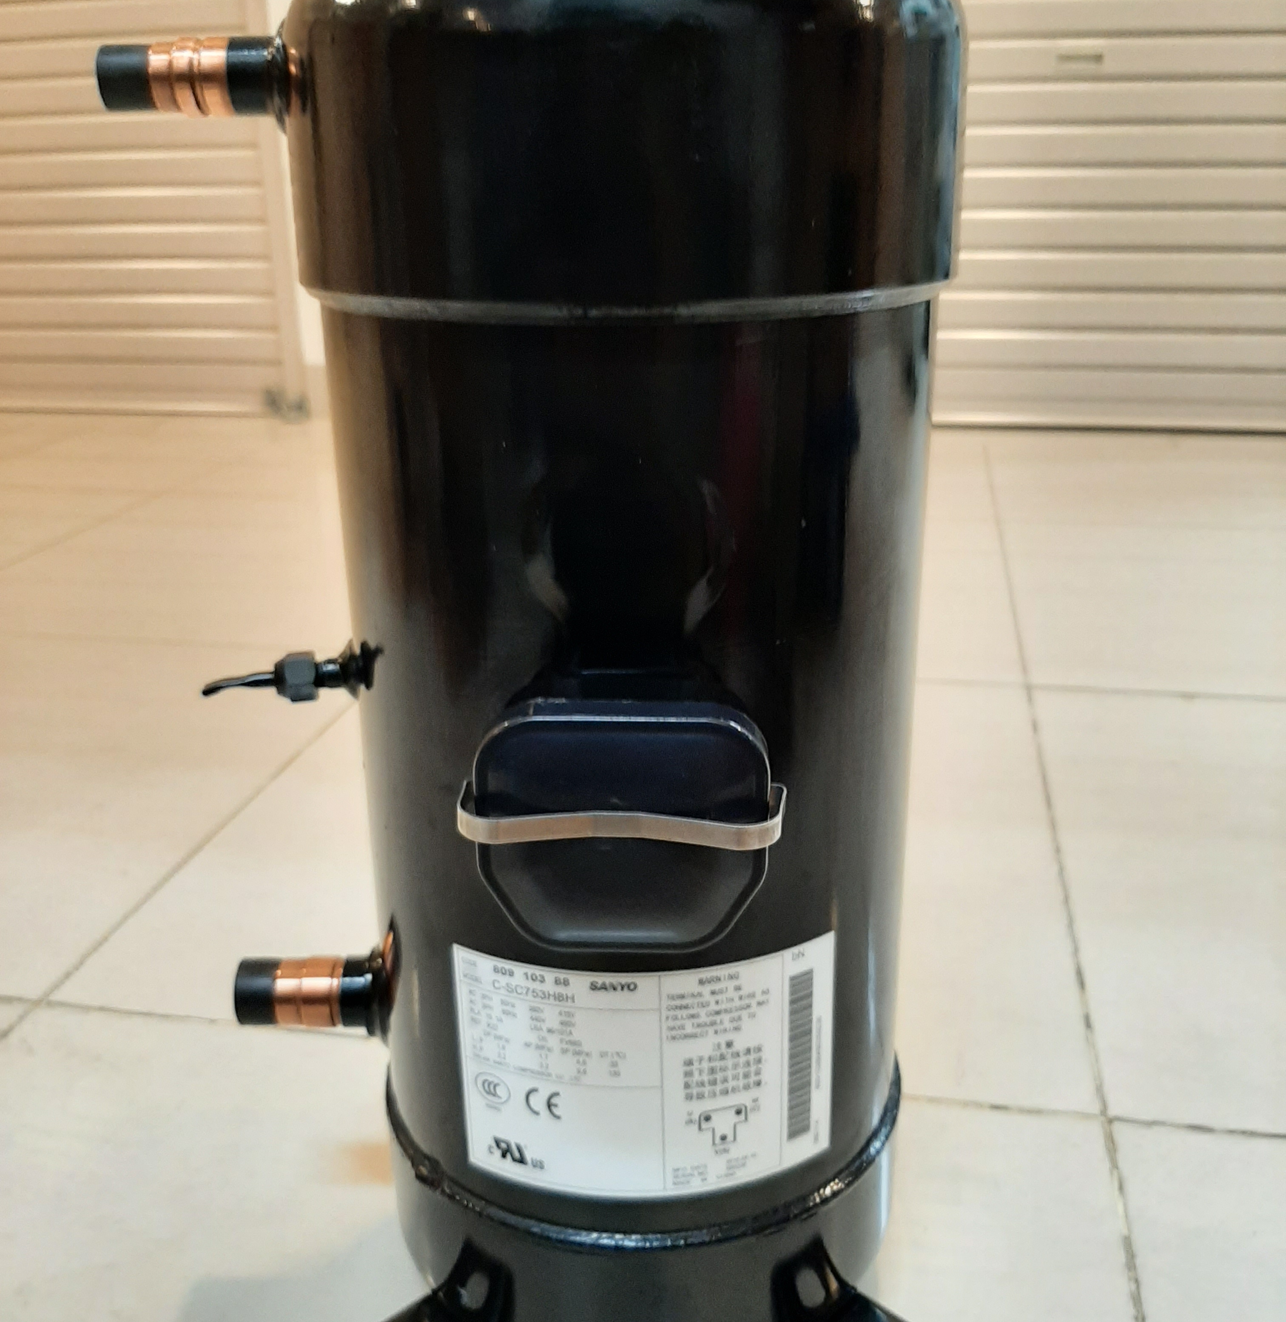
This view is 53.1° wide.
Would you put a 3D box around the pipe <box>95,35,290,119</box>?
[{"bbox_3d":[-0.146,-0.199,0.438,0.070,0.029,0.029,-1,19,0],"label":"pipe"}]

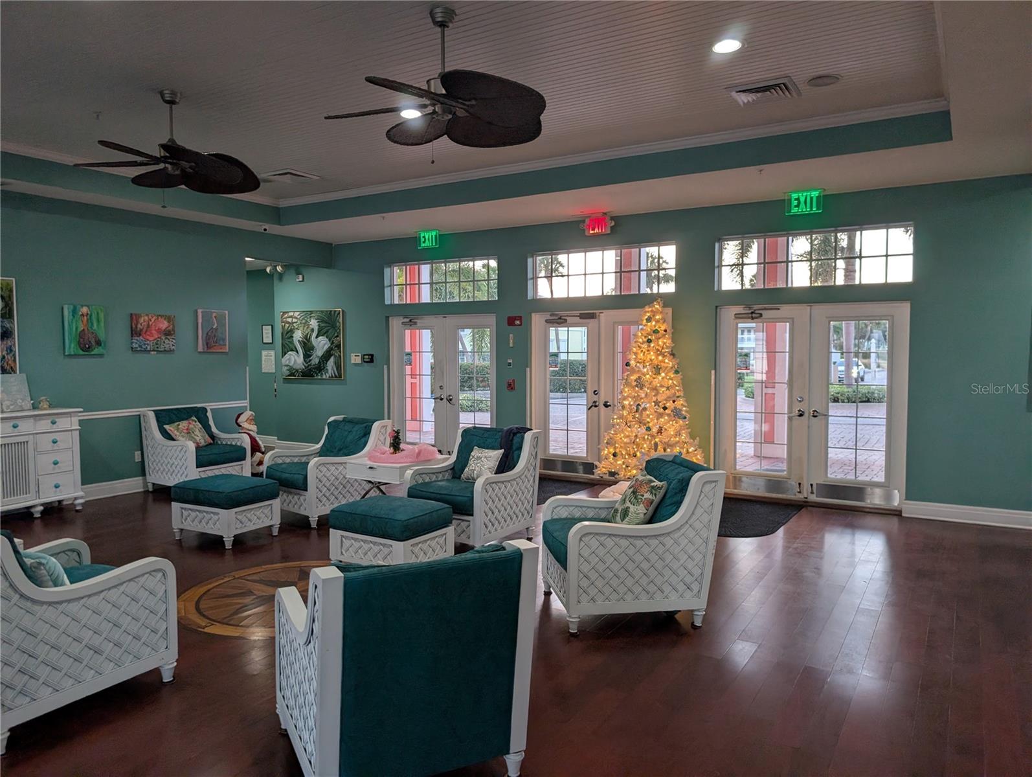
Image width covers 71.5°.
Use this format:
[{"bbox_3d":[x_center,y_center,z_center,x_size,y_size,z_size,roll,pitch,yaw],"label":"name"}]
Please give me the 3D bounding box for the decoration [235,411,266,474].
[{"bbox_3d":[-3.184,0.694,8.632,0.330,0.870,0.330,0,3,2],"label":"decoration"}]

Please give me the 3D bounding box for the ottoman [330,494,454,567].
[{"bbox_3d":[-0.896,1.086,5.200,0.689,0.485,0.546,2,4,33],"label":"ottoman"}]

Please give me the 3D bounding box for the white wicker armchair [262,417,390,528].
[{"bbox_3d":[-1.812,0.768,6.971,0.746,0.920,0.935,3,5,39],"label":"white wicker armchair"}]

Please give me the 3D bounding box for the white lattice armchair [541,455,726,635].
[{"bbox_3d":[0.693,0.922,4.457,0.919,0.910,0.745,-1,3,-10],"label":"white lattice armchair"}]

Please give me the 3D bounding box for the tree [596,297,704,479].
[{"bbox_3d":[1.415,0.118,7.541,1.130,2.140,1.130,2,4,32],"label":"tree"}]

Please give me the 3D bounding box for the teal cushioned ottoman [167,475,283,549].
[{"bbox_3d":[-2.460,1.034,6.093,0.677,0.465,0.552,2,4,28],"label":"teal cushioned ottoman"}]

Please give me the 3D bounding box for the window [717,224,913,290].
[{"bbox_3d":[3.018,-1.321,7.350,1.867,0.559,0.120,2,4,32],"label":"window"}]

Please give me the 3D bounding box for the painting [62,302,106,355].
[{"bbox_3d":[-4.513,-0.610,7.504,0.042,0.510,0.400,2,4,31],"label":"painting"}]

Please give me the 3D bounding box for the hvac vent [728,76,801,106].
[{"bbox_3d":[1.785,-2.099,5.131,0.440,0.035,0.450,2,4,32],"label":"hvac vent"}]

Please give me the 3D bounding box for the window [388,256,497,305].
[{"bbox_3d":[-1.005,-1.462,9.864,1.935,0.563,0.120,2,4,32],"label":"window"}]

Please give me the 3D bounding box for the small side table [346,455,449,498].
[{"bbox_3d":[-1.076,0.947,6.587,0.585,0.600,0.700,2,4,31],"label":"small side table"}]

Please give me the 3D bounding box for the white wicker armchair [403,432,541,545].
[{"bbox_3d":[-0.338,0.832,6.014,0.746,0.920,0.935,3,4,34],"label":"white wicker armchair"}]

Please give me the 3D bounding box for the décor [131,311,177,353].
[{"bbox_3d":[-4.215,-0.646,8.346,0.030,0.427,0.535,2,4,32],"label":"décor"}]

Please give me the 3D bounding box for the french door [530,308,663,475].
[{"bbox_3d":[1.000,0.110,8.499,1.800,2.045,0.130,2,4,31],"label":"french door"}]

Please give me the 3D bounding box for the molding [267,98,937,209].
[{"bbox_3d":[0.069,-2.203,7.143,7.291,0.075,0.075,2,4,32],"label":"molding"}]

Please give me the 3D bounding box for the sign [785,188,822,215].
[{"bbox_3d":[2.769,-1.791,6.885,0.335,0.220,0.050,2,4,31],"label":"sign"}]

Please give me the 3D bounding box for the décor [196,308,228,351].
[{"bbox_3d":[-3.726,-0.700,8.816,0.042,0.510,0.395,2,4,31],"label":"décor"}]

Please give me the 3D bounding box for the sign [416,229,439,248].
[{"bbox_3d":[-1.155,-1.970,9.445,0.345,0.230,0.055,2,4,32],"label":"sign"}]

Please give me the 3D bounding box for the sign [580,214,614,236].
[{"bbox_3d":[0.930,-1.878,8.183,0.420,0.240,0.085,2,4,32],"label":"sign"}]

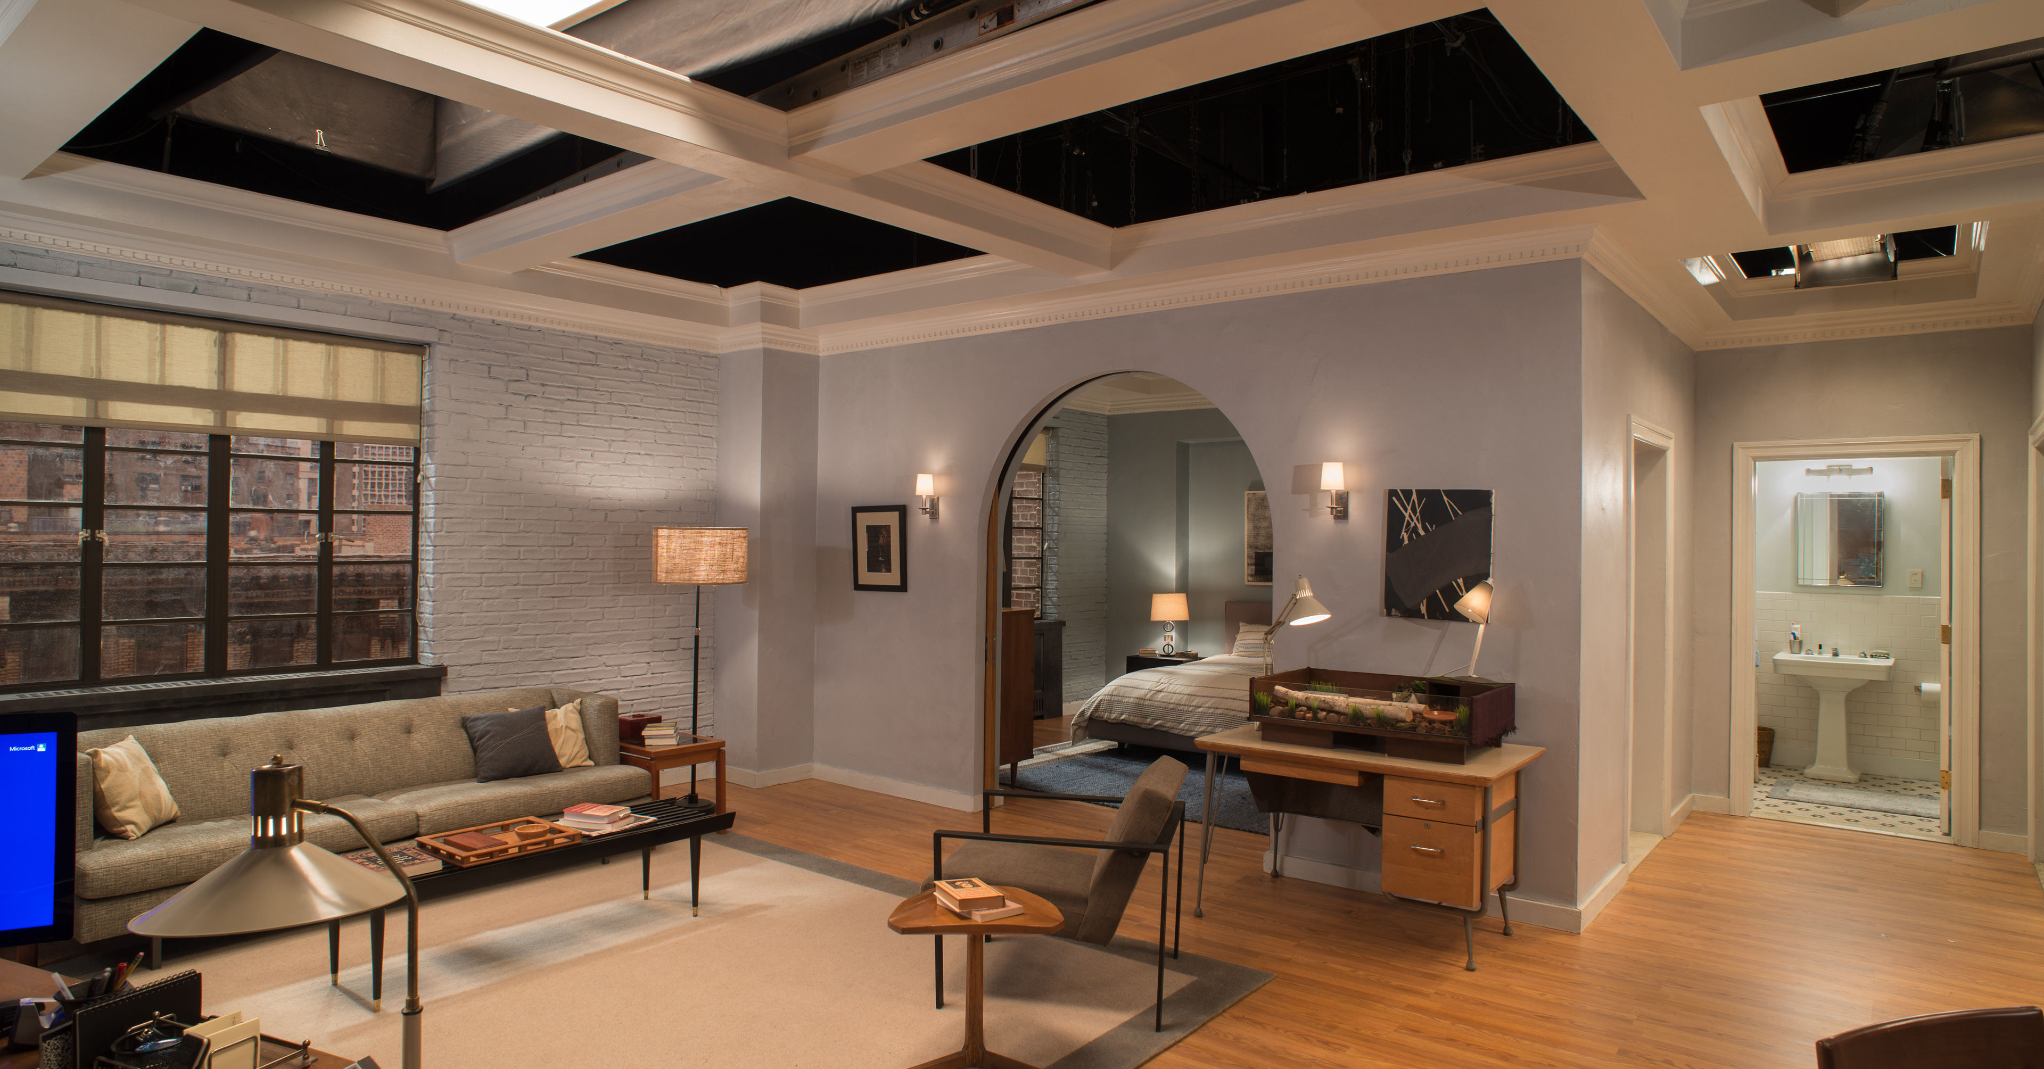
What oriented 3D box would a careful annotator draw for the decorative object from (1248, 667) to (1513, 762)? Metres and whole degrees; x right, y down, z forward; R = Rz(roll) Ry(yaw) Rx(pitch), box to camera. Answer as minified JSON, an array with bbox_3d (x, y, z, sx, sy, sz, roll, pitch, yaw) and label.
[{"bbox_3d":[1.497,0.748,4.761,0.918,0.276,0.574,0,0,38],"label":"decorative object"}]

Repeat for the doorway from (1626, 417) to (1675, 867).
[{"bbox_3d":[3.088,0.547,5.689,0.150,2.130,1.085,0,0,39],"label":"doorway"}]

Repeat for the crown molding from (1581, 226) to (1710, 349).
[{"bbox_3d":[3.221,-1.188,5.740,0.074,0.125,2.977,0,0,38],"label":"crown molding"}]

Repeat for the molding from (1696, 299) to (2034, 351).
[{"bbox_3d":[4.520,-1.131,6.182,1.479,0.115,0.085,0,0,38],"label":"molding"}]

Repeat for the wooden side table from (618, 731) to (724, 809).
[{"bbox_3d":[-1.975,1.366,6.173,0.615,0.495,0.443,0,0,38],"label":"wooden side table"}]

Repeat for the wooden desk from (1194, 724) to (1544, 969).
[{"bbox_3d":[1.410,1.221,4.618,1.153,0.727,0.845,0,0,37],"label":"wooden desk"}]

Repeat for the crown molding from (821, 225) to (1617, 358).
[{"bbox_3d":[0.490,-1.183,5.865,4.520,0.115,0.085,0,0,37],"label":"crown molding"}]

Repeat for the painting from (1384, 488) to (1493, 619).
[{"bbox_3d":[1.786,0.086,4.888,0.441,0.551,0.036,0,0,37],"label":"painting"}]

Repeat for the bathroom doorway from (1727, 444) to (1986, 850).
[{"bbox_3d":[4.675,0.562,6.410,1.125,2.193,0.148,0,0,38],"label":"bathroom doorway"}]

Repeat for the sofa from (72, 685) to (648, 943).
[{"bbox_3d":[-2.895,1.220,5.093,0.902,0.779,2.280,0,0,38],"label":"sofa"}]

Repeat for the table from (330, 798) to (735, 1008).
[{"bbox_3d":[-1.927,1.414,4.448,0.425,0.407,1.648,0,0,38],"label":"table"}]

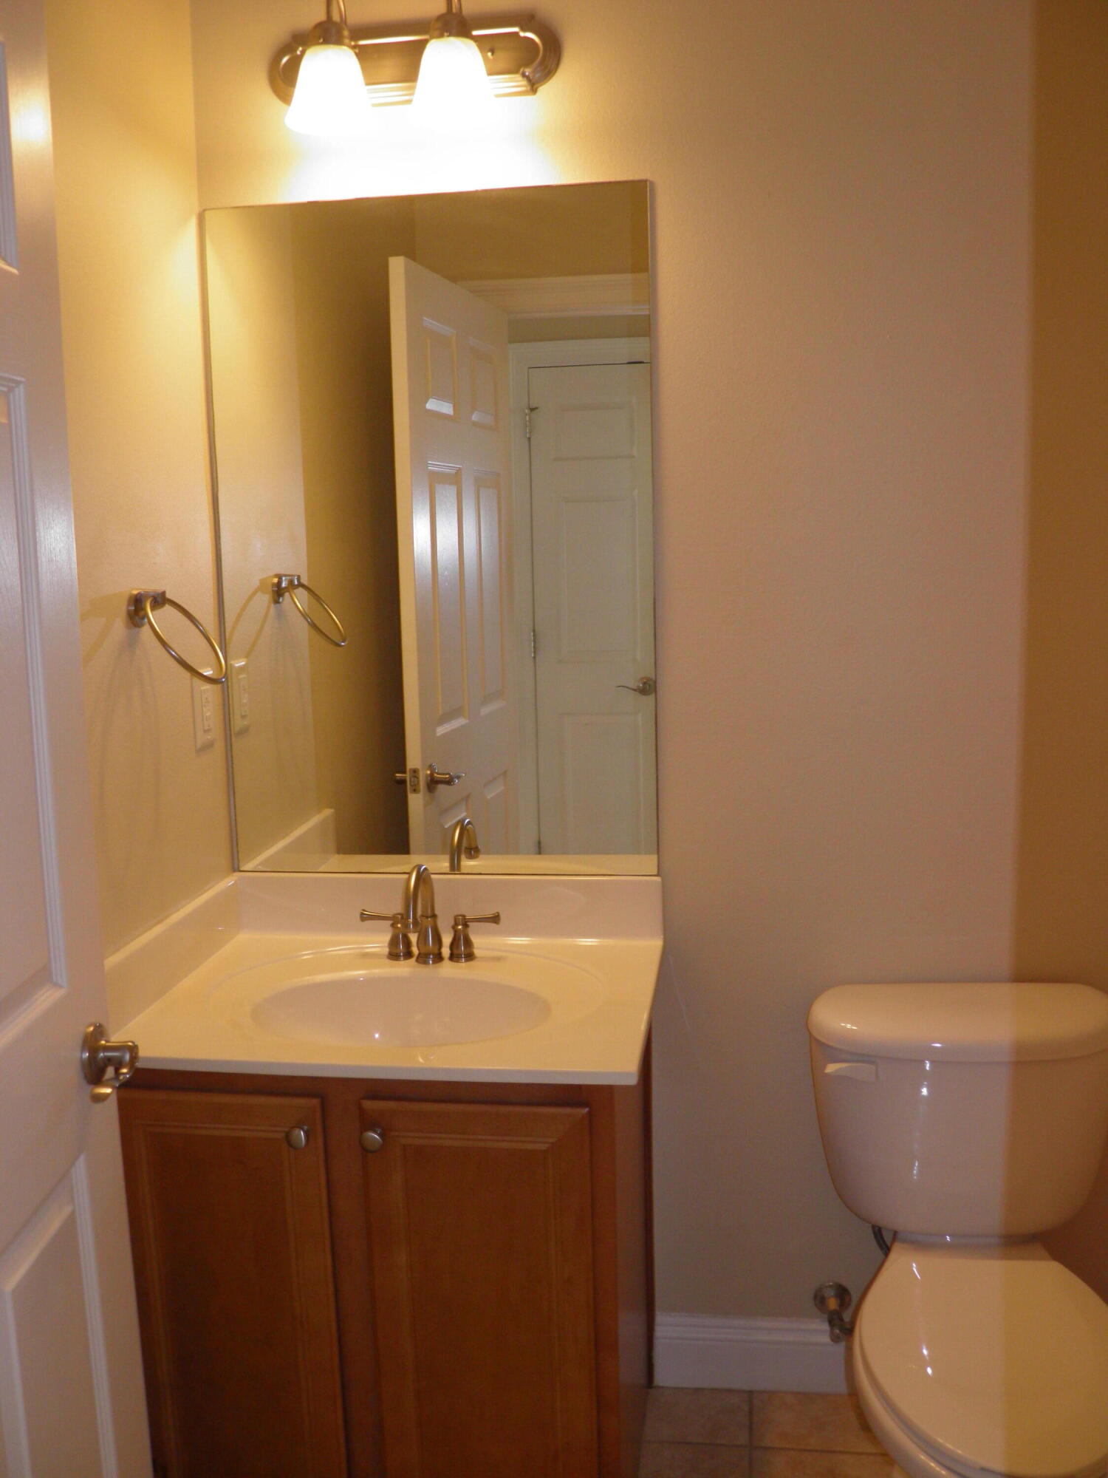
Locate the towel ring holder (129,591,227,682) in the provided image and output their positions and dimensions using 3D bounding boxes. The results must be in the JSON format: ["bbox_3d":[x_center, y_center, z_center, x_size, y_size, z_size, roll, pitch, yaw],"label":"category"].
[{"bbox_3d":[-0.525,-0.145,1.788,0.117,0.137,0.157,0,8,8],"label":"towel ring holder"}]

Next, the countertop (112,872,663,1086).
[{"bbox_3d":[-0.216,0.320,1.833,0.712,0.116,0.565,0,8,8],"label":"countertop"}]

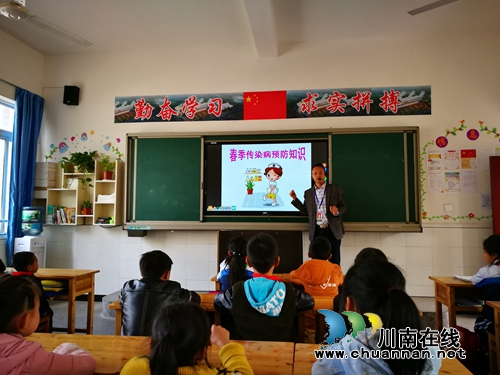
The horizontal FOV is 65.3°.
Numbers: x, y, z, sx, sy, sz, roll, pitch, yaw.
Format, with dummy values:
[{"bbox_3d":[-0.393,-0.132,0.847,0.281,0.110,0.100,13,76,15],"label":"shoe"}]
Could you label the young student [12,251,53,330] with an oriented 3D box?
[{"bbox_3d":[-1.764,0.986,3.215,0.420,0.900,0.500,-2,-5,25],"label":"young student"}]

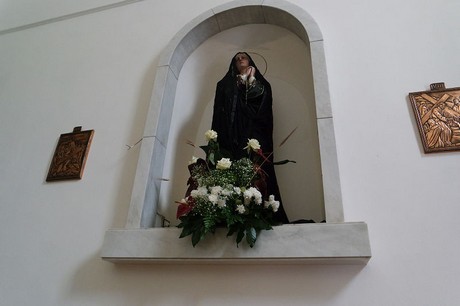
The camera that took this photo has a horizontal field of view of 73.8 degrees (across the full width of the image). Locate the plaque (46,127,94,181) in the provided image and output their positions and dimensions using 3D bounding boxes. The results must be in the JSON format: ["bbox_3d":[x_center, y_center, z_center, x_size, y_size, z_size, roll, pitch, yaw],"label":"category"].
[{"bbox_3d":[-1.251,0.001,2.438,0.310,0.487,0.026,-5,-29,15],"label":"plaque"}]

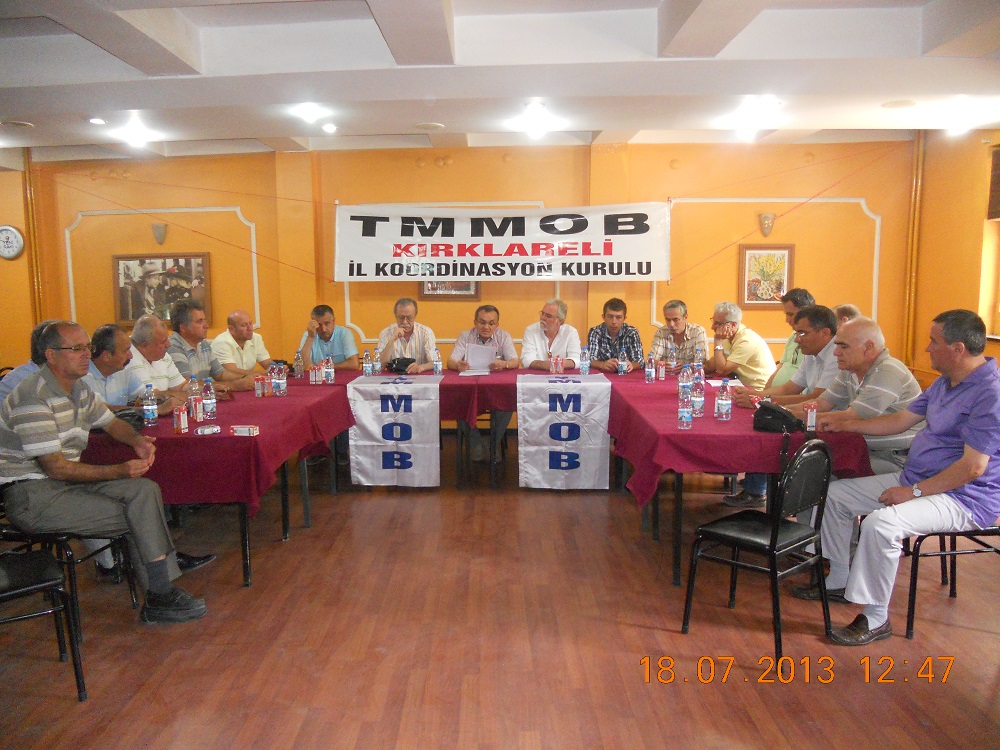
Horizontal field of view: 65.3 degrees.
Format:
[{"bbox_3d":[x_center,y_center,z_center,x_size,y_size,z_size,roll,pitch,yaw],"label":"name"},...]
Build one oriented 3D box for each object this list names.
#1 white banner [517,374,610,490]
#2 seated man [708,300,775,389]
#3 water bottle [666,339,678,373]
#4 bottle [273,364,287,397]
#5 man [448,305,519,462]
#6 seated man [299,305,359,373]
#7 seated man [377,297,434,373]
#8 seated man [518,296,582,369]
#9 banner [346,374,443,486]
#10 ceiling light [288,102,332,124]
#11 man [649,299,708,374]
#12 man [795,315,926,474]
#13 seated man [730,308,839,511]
[{"bbox_3d":[0.471,0.409,5.917,0.677,0.773,0.505,0,7,1],"label":"white banner"},{"bbox_3d":[1.819,0.128,5.802,0.828,1.333,0.556,-2,7,-9],"label":"seated man"},{"bbox_3d":[1.335,-0.112,6.039,0.065,0.210,0.065,-1,7,1],"label":"water bottle"},{"bbox_3d":[-1.440,0.029,5.114,0.065,0.210,0.065,-1,7,1],"label":"bottle"},{"bbox_3d":[-0.120,0.058,6.476,0.560,1.280,0.750,-1,7,1],"label":"man"},{"bbox_3d":[-1.395,0.068,6.499,0.540,1.280,0.740,-1,7,-4],"label":"seated man"},{"bbox_3d":[-0.798,0.030,6.652,0.556,1.364,0.788,-1,7,-2],"label":"seated man"},{"bbox_3d":[0.415,0.038,6.469,0.530,1.310,0.740,-1,7,1],"label":"seated man"},{"bbox_3d":[-0.771,0.412,5.916,0.677,0.758,0.505,0,7,1],"label":"banner"},{"bbox_3d":[-1.321,-1.824,5.467,0.283,0.131,0.283,-1,7,0],"label":"ceiling light"},{"bbox_3d":[1.475,0.039,6.419,0.530,1.300,0.740,0,7,6],"label":"man"},{"bbox_3d":[1.935,0.331,4.154,0.780,1.260,0.530,-1,7,1],"label":"man"},{"bbox_3d":[1.881,0.270,4.598,0.858,1.353,0.556,-3,8,-17],"label":"seated man"}]

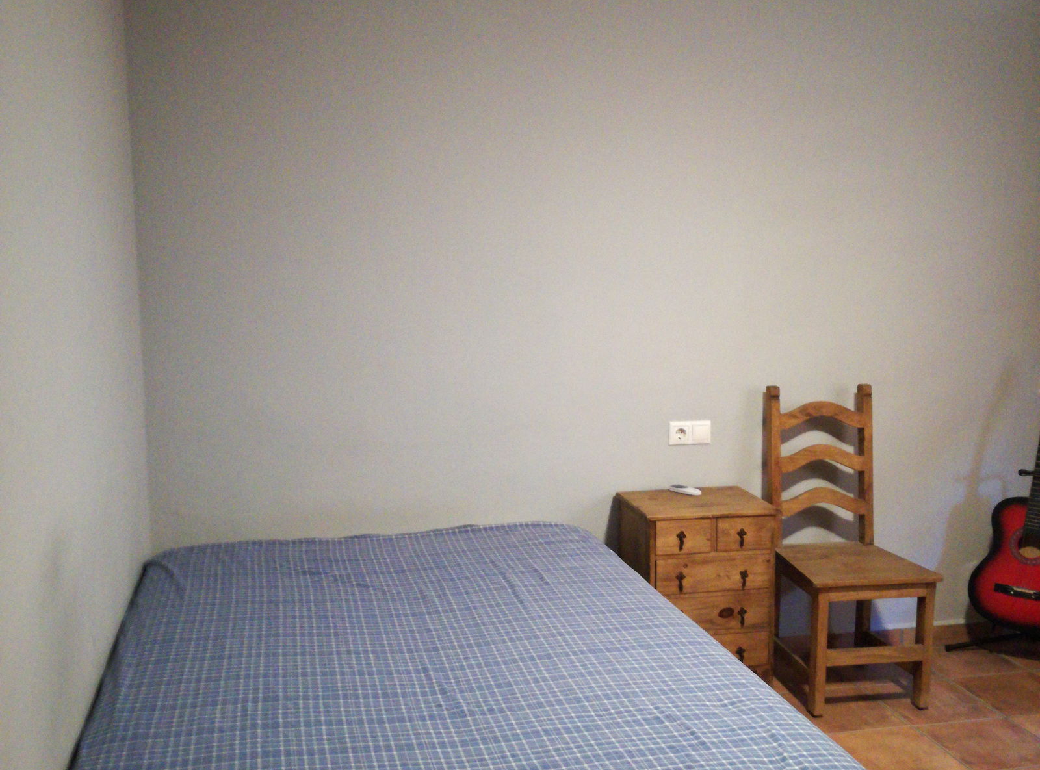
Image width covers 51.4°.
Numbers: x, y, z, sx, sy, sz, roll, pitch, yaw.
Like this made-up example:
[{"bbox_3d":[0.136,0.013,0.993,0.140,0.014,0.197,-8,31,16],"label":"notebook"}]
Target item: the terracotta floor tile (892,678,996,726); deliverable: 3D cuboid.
[{"bbox_3d":[1.392,1.081,3.674,0.325,0.010,0.325,-2,6,-11],"label":"terracotta floor tile"}]

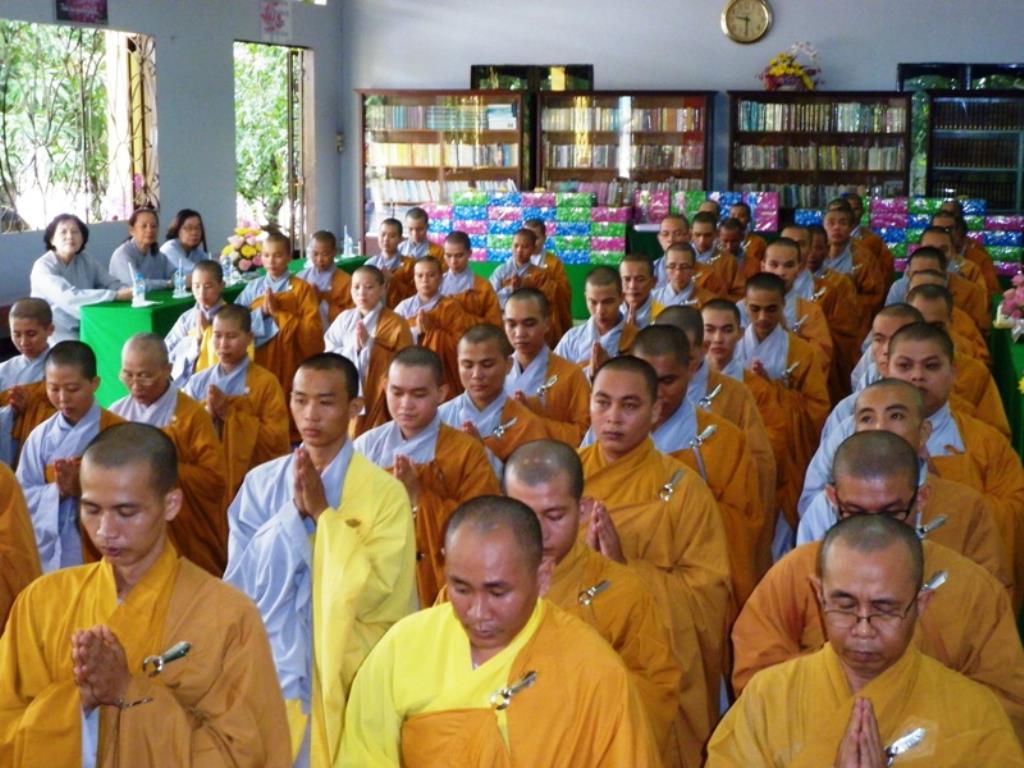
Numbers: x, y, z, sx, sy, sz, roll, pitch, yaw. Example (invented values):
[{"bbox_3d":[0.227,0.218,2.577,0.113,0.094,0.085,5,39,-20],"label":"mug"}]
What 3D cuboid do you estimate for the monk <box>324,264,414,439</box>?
[{"bbox_3d":[-0.684,-0.074,9.022,0.450,1.028,0.530,3,9,16],"label":"monk"}]

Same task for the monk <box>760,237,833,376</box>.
[{"bbox_3d":[1.307,-0.067,8.848,0.520,1.195,0.620,3,8,16],"label":"monk"}]

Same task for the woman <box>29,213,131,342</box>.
[{"bbox_3d":[-2.400,-0.352,10.271,0.550,1.201,0.750,-6,11,-38],"label":"woman"}]

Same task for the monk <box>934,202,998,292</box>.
[{"bbox_3d":[2.830,-0.500,11.852,0.520,1.215,0.620,3,8,16],"label":"monk"}]

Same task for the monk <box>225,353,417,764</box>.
[{"bbox_3d":[-0.444,0.505,4.554,0.460,1.189,0.530,3,9,17],"label":"monk"}]

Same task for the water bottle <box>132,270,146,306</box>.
[{"bbox_3d":[-2.072,-0.531,10.200,0.066,0.200,0.066,0,8,0],"label":"water bottle"}]

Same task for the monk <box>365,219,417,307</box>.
[{"bbox_3d":[-0.734,-0.492,11.578,0.460,1.109,0.530,3,9,16],"label":"monk"}]

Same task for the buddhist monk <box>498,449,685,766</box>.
[{"bbox_3d":[0.082,0.672,3.838,0.540,1.143,0.650,3,9,21],"label":"buddhist monk"}]

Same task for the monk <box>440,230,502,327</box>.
[{"bbox_3d":[-0.298,-0.332,10.838,0.500,1.144,0.620,3,9,19],"label":"monk"}]

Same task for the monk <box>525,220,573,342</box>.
[{"bbox_3d":[0.167,-0.493,11.627,0.460,1.103,0.530,3,9,18],"label":"monk"}]

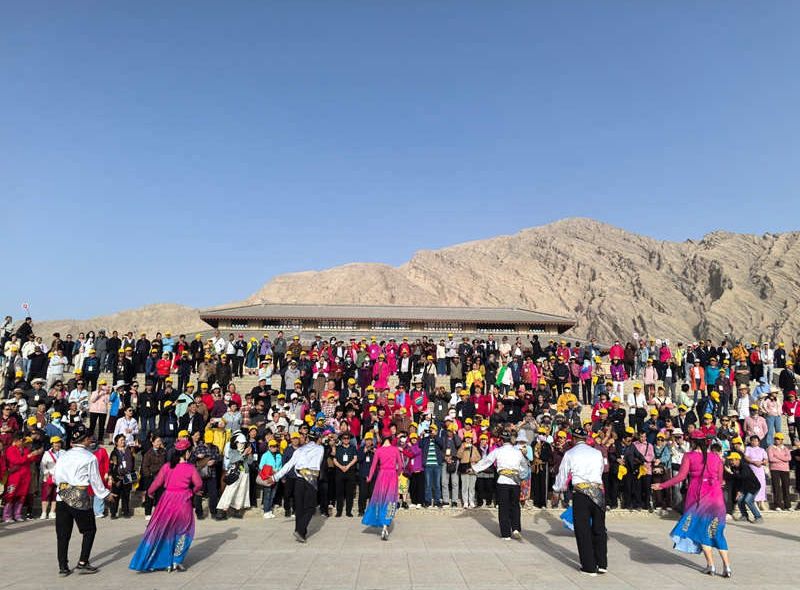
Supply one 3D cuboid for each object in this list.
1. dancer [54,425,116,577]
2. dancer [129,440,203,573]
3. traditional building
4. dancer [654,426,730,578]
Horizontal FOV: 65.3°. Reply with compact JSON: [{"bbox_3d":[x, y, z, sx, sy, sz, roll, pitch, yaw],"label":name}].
[{"bbox_3d":[-3.793,2.477,7.670,0.620,1.720,0.500,-1,-12,5],"label":"dancer"},{"bbox_3d":[-2.900,2.611,7.892,0.830,1.560,0.620,2,-13,-8],"label":"dancer"},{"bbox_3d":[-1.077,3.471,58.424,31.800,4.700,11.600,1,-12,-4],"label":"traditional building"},{"bbox_3d":[3.586,2.550,7.800,0.860,1.690,0.600,-2,-13,8],"label":"dancer"}]

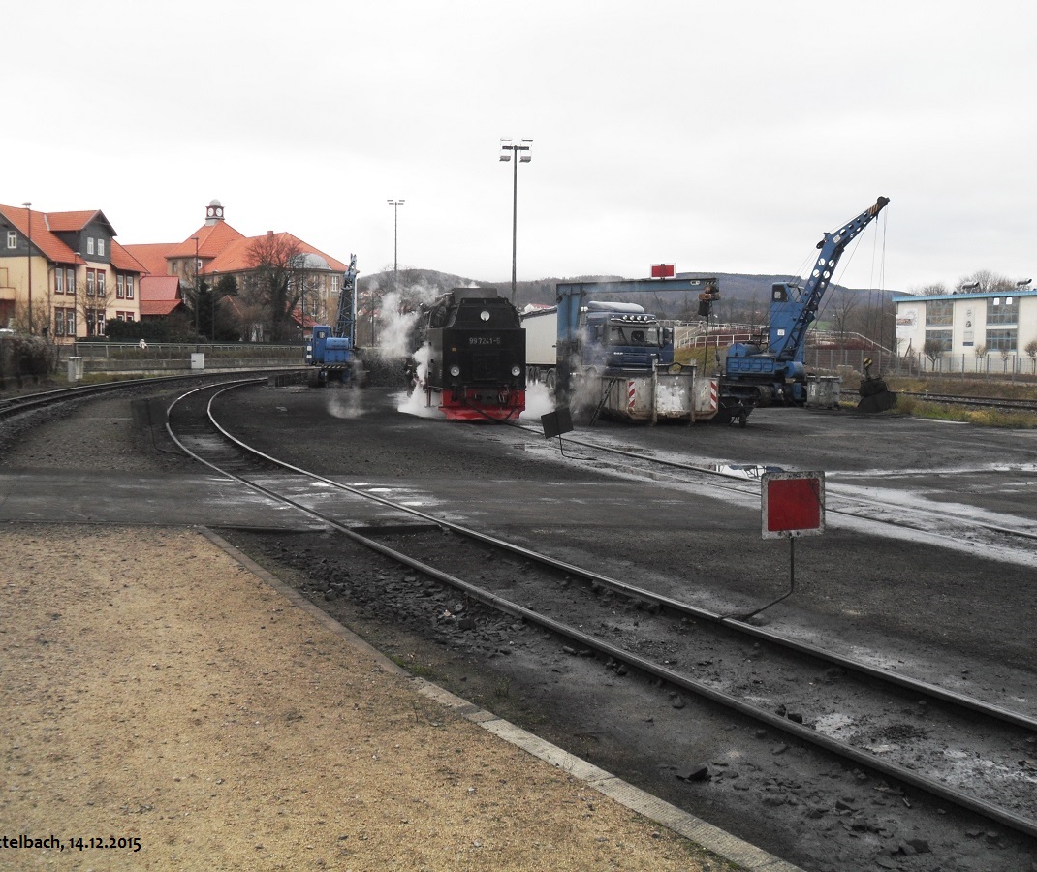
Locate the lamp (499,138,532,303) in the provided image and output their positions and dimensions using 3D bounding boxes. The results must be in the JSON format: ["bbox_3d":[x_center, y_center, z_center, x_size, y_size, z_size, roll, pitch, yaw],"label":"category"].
[{"bbox_3d":[-0.129,-7.510,51.572,1.450,11.040,0.700,-1,5,-17],"label":"lamp"}]

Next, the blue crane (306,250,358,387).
[{"bbox_3d":[-9.391,-5.982,59.214,2.500,6.700,6.500,0,4,-3],"label":"blue crane"}]

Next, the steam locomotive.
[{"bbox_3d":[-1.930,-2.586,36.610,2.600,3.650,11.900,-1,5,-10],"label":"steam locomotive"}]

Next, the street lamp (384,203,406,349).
[{"bbox_3d":[-9.071,-11.346,86.379,1.400,12.160,0.700,0,4,-6],"label":"street lamp"}]

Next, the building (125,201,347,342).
[{"bbox_3d":[-50.800,-26.968,194.891,47.000,24.300,19.500,3,6,38],"label":"building"}]

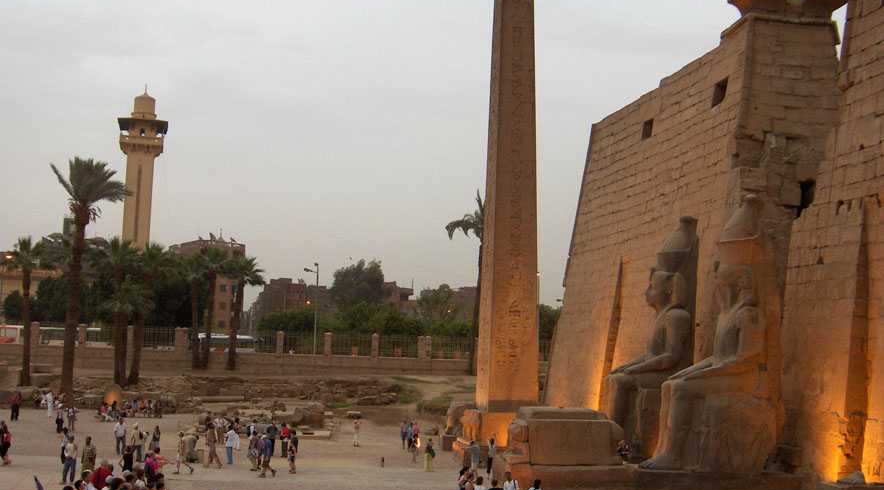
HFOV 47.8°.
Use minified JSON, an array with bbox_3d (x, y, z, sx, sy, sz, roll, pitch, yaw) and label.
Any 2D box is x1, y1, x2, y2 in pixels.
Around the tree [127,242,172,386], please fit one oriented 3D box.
[{"bbox_3d":[-24.125,5.651,82.000,3.700,11.550,3.520,1,-7,0],"label":"tree"}]

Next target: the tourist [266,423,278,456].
[{"bbox_3d":[-8.037,9.222,47.300,0.540,1.660,0.380,0,-6,11],"label":"tourist"}]

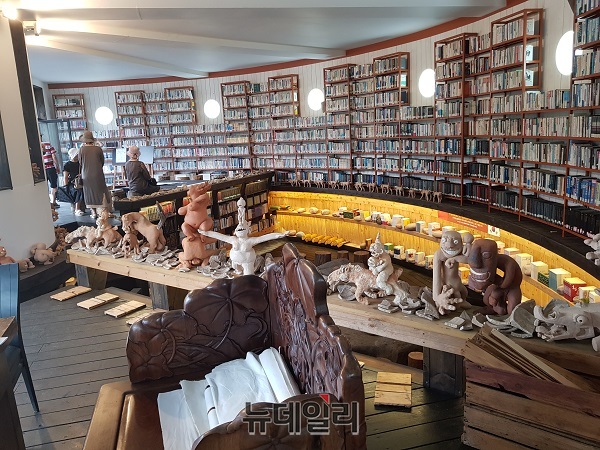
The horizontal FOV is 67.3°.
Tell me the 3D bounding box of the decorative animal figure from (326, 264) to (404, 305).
[{"bbox_3d":[0.436,0.358,2.910,0.510,0.240,0.190,-2,12,5],"label":"decorative animal figure"}]

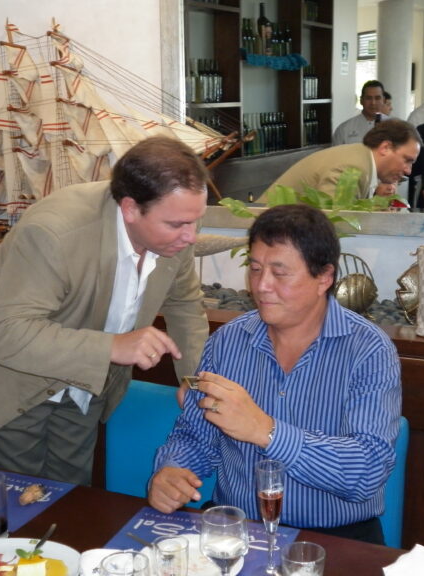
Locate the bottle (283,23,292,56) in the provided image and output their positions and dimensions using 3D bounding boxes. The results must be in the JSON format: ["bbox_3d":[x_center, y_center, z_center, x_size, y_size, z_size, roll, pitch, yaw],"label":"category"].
[{"bbox_3d":[0.637,-2.084,7.300,0.080,0.305,0.080,-1,13,0],"label":"bottle"}]

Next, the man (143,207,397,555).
[{"bbox_3d":[0.132,0.533,1.939,0.560,1.395,0.720,4,14,25],"label":"man"}]

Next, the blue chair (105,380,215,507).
[{"bbox_3d":[-0.178,0.731,2.260,0.450,0.883,0.530,4,14,25],"label":"blue chair"}]

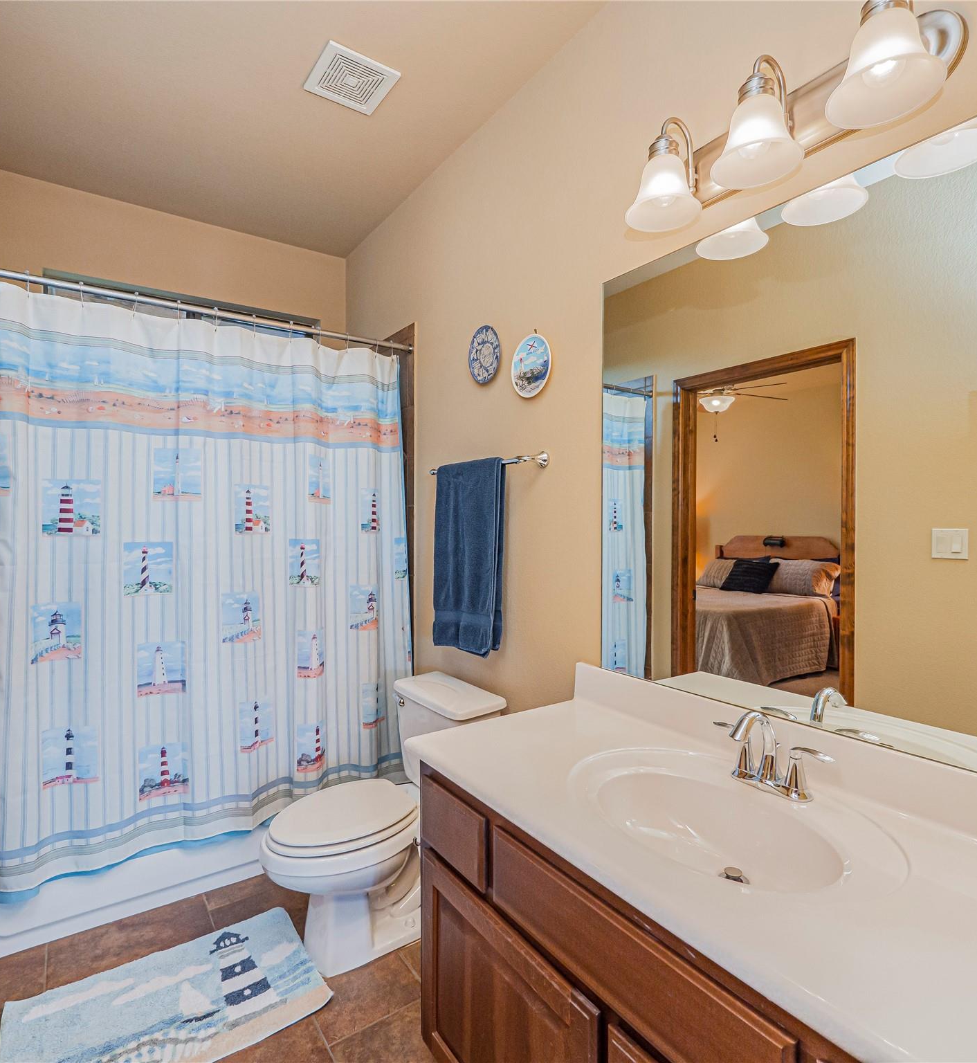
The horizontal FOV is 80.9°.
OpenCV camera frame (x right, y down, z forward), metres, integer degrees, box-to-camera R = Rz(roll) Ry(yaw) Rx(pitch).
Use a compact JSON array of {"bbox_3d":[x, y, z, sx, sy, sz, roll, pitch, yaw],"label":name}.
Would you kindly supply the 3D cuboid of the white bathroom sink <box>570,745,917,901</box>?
[{"bbox_3d":[0.406,0.566,1.030,0.440,0.150,0.580,0,1,-36],"label":"white bathroom sink"}]

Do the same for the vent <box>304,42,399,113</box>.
[{"bbox_3d":[-0.443,-1.456,1.854,0.227,0.020,0.235,0,1,-36],"label":"vent"}]

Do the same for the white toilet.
[{"bbox_3d":[-0.352,0.923,1.869,0.750,0.727,0.455,0,1,-36],"label":"white toilet"}]

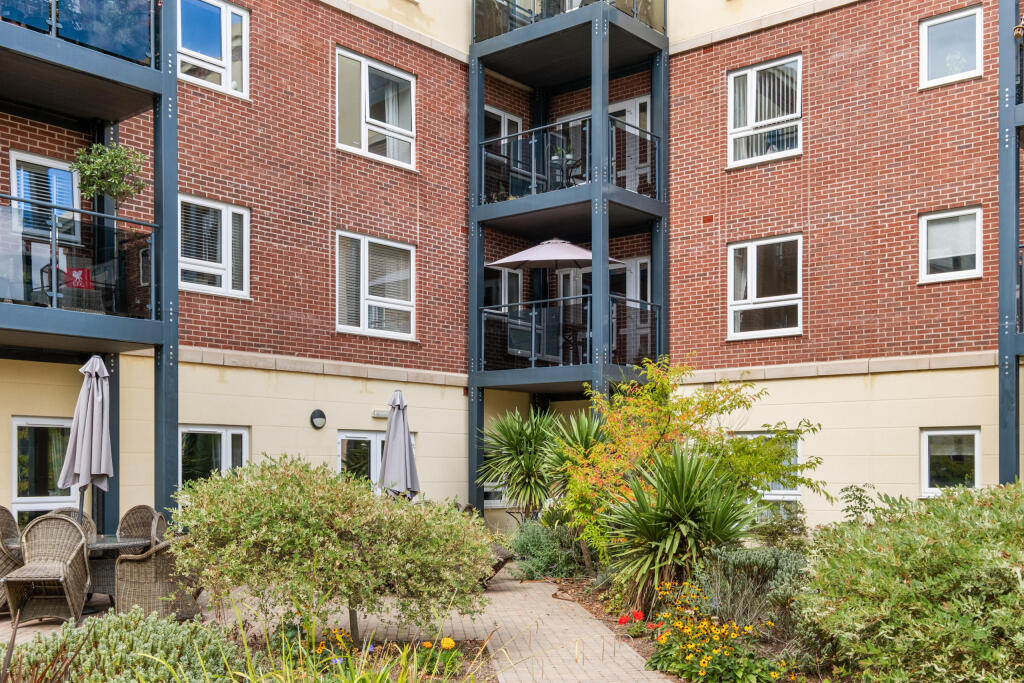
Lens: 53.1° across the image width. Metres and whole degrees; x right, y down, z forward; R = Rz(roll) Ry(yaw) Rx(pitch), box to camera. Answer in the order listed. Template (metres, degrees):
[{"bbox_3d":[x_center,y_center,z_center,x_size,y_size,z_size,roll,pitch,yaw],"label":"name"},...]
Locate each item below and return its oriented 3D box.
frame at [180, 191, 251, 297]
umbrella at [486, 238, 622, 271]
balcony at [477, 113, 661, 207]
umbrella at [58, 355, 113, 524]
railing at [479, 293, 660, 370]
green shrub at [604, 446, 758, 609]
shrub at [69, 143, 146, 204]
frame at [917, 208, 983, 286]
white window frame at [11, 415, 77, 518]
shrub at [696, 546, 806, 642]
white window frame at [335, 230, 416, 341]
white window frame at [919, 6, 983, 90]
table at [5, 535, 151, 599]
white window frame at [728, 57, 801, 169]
[{"bbox_3d":[-4.170,-1.290,14.270,0.100,1.300,1.200,-3,-5,41],"label":"frame"},{"bbox_3d":[0.750,-0.670,17.700,2.400,2.250,2.400,-3,-5,39],"label":"umbrella"},{"bbox_3d":[1.020,-2.971,17.850,2.450,1.120,1.650,-3,-4,40],"label":"balcony"},{"bbox_3d":[-4.670,1.540,11.250,0.600,2.700,0.580,6,-3,-17],"label":"umbrella"},{"bbox_3d":[0.984,0.000,18.000,2.700,1.200,1.750,-3,-4,38],"label":"railing"},{"bbox_3d":[1.771,1.943,10.700,1.550,1.680,1.450,0,-3,0],"label":"green shrub"},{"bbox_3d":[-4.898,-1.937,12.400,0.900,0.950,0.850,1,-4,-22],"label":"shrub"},{"bbox_3d":[6.401,-1.383,14.931,0.884,1.015,0.120,-3,-4,40],"label":"frame"},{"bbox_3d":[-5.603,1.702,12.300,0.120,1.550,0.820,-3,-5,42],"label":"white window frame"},{"bbox_3d":[2.300,2.360,9.800,1.100,0.820,1.000,-1,-4,11],"label":"shrub"},{"bbox_3d":[-2.180,-0.870,16.580,0.100,1.600,1.700,-3,-5,41],"label":"white window frame"},{"bbox_3d":[6.400,-4.270,14.950,0.890,1.030,0.100,-3,-5,39],"label":"white window frame"},{"bbox_3d":[-4.378,2.396,10.440,1.520,0.740,1.500,0,-3,0],"label":"table"},{"bbox_3d":[4.130,-3.750,16.780,1.310,1.630,0.100,-3,-5,39],"label":"white window frame"}]

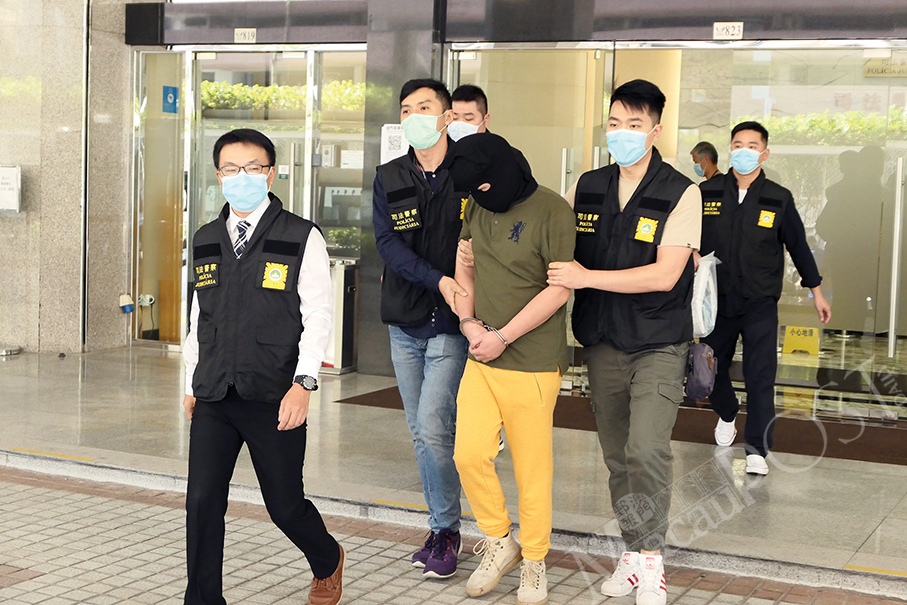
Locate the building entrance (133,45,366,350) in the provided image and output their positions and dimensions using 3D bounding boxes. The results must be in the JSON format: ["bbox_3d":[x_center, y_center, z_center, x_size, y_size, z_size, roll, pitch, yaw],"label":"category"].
[{"bbox_3d":[-1.467,-0.715,10.928,2.000,2.230,0.300,4,5,26],"label":"building entrance"}]

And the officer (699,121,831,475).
[{"bbox_3d":[1.532,-0.065,7.533,0.600,1.670,0.580,4,5,20],"label":"officer"}]

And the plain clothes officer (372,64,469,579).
[{"bbox_3d":[-0.067,0.075,5.553,0.500,1.760,0.420,3,5,17],"label":"plain clothes officer"}]

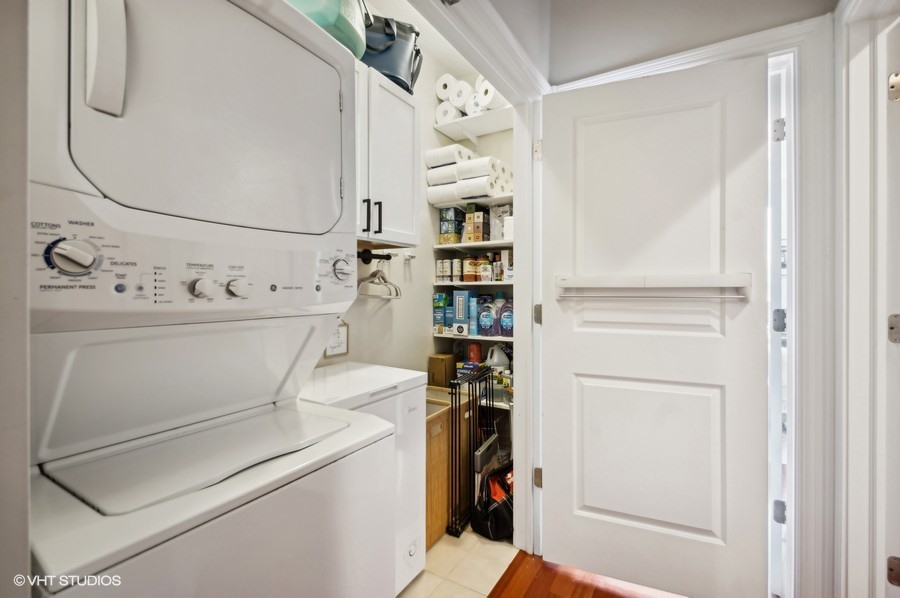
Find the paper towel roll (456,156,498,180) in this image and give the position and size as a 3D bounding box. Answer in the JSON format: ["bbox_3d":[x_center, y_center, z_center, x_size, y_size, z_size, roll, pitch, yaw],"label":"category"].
[{"bbox_3d":[0.183,-0.849,2.434,0.241,0.124,0.124,0,0,32],"label":"paper towel roll"}]

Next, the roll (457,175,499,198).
[{"bbox_3d":[0.177,-0.728,2.439,0.241,0.124,0.124,0,0,32],"label":"roll"}]

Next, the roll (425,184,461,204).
[{"bbox_3d":[-0.019,-0.722,2.598,0.250,0.128,0.128,0,0,32],"label":"roll"}]

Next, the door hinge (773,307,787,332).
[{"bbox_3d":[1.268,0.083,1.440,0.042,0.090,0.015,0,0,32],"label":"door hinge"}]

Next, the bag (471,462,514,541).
[{"bbox_3d":[0.269,0.988,1.951,0.230,0.340,0.320,0,0,32],"label":"bag"}]

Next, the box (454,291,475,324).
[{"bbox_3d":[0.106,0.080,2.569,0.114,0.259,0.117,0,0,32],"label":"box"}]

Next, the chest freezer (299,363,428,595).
[{"bbox_3d":[-0.454,0.736,1.507,0.500,0.850,0.540,0,0,32],"label":"chest freezer"}]

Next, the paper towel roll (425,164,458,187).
[{"bbox_3d":[-0.019,-0.845,2.598,0.250,0.128,0.128,0,0,32],"label":"paper towel roll"}]

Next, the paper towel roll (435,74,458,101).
[{"bbox_3d":[0.042,-1.458,2.692,0.154,0.154,0.274,0,0,32],"label":"paper towel roll"}]

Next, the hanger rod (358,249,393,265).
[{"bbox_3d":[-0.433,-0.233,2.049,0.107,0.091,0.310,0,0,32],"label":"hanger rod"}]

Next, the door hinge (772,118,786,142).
[{"bbox_3d":[1.272,-0.649,1.445,0.045,0.090,0.014,0,0,27],"label":"door hinge"}]

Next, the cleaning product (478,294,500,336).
[{"bbox_3d":[0.272,0.108,2.498,0.140,0.272,0.089,0,0,32],"label":"cleaning product"}]

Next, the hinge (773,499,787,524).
[{"bbox_3d":[1.272,0.821,1.445,0.045,0.090,0.014,0,0,27],"label":"hinge"}]

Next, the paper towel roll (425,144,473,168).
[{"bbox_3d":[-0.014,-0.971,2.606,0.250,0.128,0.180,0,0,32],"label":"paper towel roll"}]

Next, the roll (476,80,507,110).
[{"bbox_3d":[0.308,-1.322,2.513,0.154,0.154,0.274,0,0,32],"label":"roll"}]

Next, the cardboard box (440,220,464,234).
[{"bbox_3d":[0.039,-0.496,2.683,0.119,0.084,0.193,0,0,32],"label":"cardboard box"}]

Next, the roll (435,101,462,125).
[{"bbox_3d":[0.043,-1.280,2.695,0.150,0.150,0.270,0,0,32],"label":"roll"}]

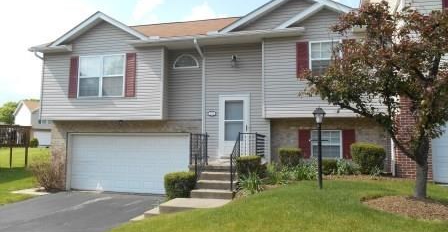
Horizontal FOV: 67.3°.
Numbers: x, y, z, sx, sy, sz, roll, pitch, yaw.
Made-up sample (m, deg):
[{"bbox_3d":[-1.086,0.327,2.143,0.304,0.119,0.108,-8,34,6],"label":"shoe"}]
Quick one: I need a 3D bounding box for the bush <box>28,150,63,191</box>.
[{"bbox_3d":[-6.611,2.014,12.700,1.100,1.530,1.000,-1,-5,14],"label":"bush"}]

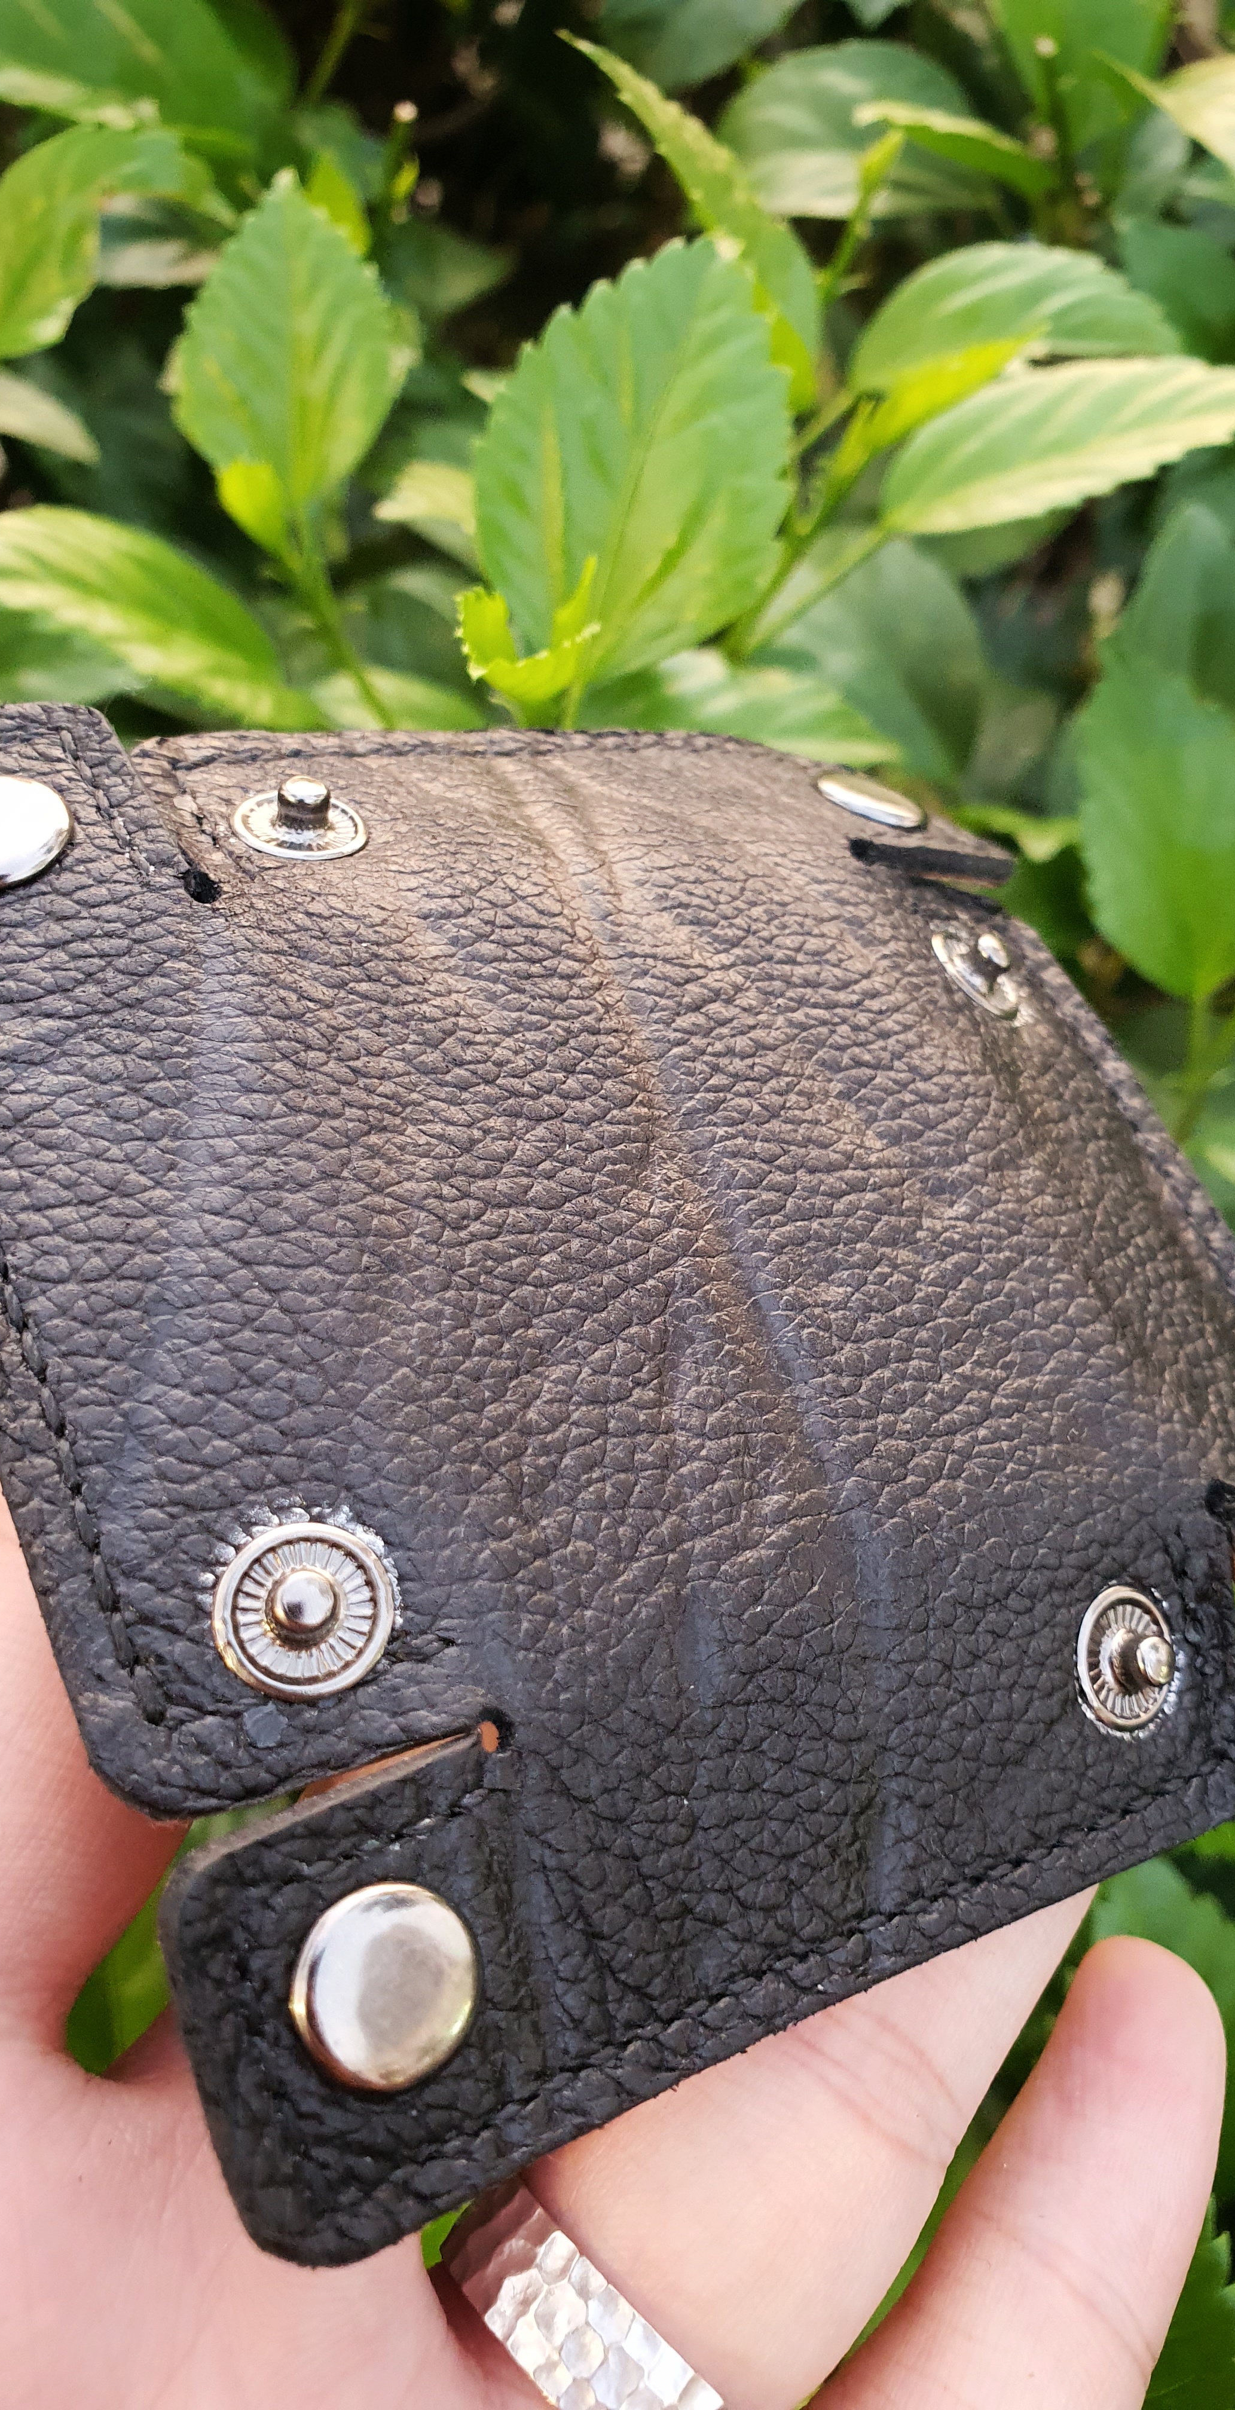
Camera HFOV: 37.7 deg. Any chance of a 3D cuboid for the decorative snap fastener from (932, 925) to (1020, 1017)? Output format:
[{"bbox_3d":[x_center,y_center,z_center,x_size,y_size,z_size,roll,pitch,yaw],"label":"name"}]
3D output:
[{"bbox_3d":[0.039,-0.026,0.191,0.012,0.004,0.012,48,40,3],"label":"decorative snap fastener"}]

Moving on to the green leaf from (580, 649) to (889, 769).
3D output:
[{"bbox_3d":[0.020,-0.082,0.300,0.055,0.012,0.030,15,41,9],"label":"green leaf"}]

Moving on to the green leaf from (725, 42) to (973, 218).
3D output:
[{"bbox_3d":[0.052,-0.237,0.400,0.062,0.012,0.044,5,56,0],"label":"green leaf"}]

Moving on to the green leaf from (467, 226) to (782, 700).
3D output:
[{"bbox_3d":[0.002,-0.111,0.270,0.045,0.014,0.064,13,69,8],"label":"green leaf"}]

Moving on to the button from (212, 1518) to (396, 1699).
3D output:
[{"bbox_3d":[-0.021,0.027,0.121,0.012,0.004,0.012,5,68,-12],"label":"button"}]

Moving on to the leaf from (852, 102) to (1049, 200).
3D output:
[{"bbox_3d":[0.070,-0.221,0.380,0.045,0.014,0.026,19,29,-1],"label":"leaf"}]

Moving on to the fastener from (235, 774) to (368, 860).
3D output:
[{"bbox_3d":[-0.029,-0.036,0.165,0.012,0.004,0.012,7,44,-7],"label":"fastener"}]

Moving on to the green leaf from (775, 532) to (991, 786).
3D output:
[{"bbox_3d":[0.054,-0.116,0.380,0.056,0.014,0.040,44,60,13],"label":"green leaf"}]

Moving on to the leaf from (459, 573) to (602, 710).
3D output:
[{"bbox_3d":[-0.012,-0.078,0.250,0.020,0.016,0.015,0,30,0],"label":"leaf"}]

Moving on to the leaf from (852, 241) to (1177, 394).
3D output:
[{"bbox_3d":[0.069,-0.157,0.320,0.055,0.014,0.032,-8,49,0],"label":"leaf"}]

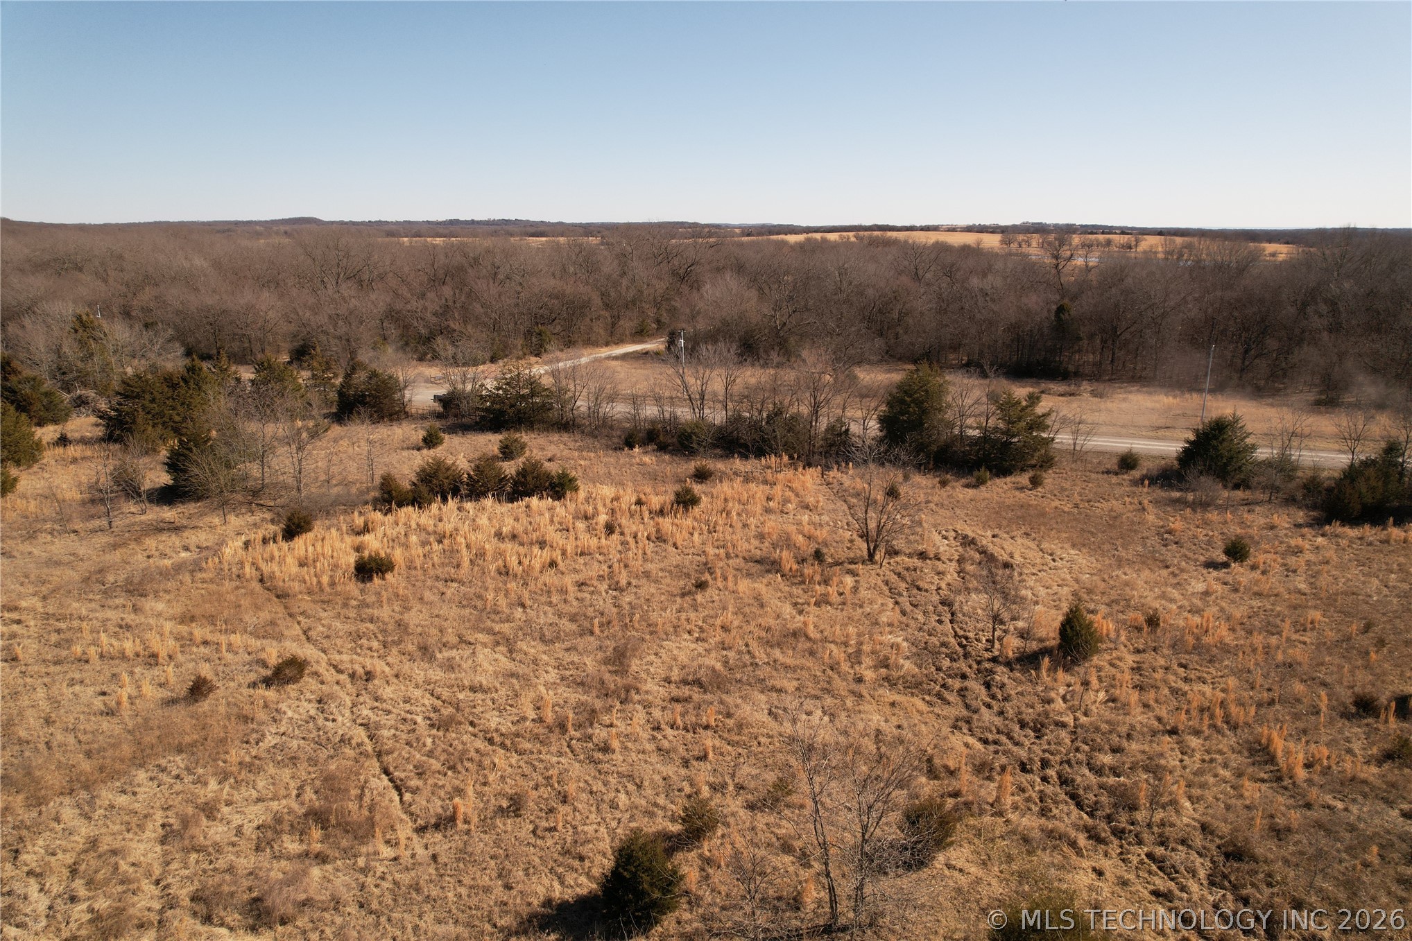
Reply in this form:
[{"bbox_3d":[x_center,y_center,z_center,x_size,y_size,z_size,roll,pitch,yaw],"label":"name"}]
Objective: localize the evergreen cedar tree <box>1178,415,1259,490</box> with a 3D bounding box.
[{"bbox_3d":[41.535,-1.815,69.556,5.620,5.740,5.620,10,18,30],"label":"evergreen cedar tree"}]

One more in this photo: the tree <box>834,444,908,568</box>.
[{"bbox_3d":[9.992,2.116,52.247,4.430,7.430,4.430,3,16,11],"label":"tree"}]

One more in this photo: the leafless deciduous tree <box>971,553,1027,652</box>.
[{"bbox_3d":[14.081,6.372,41.664,2.550,5.050,2.550,6,17,19],"label":"leafless deciduous tree"}]

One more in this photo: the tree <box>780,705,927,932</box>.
[{"bbox_3d":[4.136,10.087,24.589,4.060,7.180,3.660,3,16,11],"label":"tree"}]

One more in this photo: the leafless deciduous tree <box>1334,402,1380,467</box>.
[{"bbox_3d":[53.005,-2.394,70.689,2.900,6.310,2.900,12,20,36],"label":"leafless deciduous tree"}]

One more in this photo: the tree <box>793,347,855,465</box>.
[{"bbox_3d":[10.094,-5.551,74.272,5.330,10.130,5.330,2,16,8],"label":"tree"}]

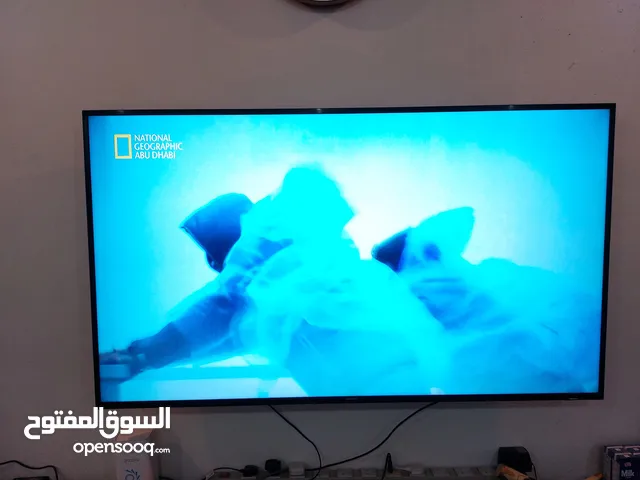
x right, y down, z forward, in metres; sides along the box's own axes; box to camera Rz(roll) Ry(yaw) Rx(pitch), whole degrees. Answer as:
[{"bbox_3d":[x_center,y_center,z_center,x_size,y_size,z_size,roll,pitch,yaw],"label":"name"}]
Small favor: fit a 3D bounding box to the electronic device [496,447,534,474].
[{"bbox_3d":[0.550,0.618,1.250,0.074,0.051,0.047,-1,5,0],"label":"electronic device"}]

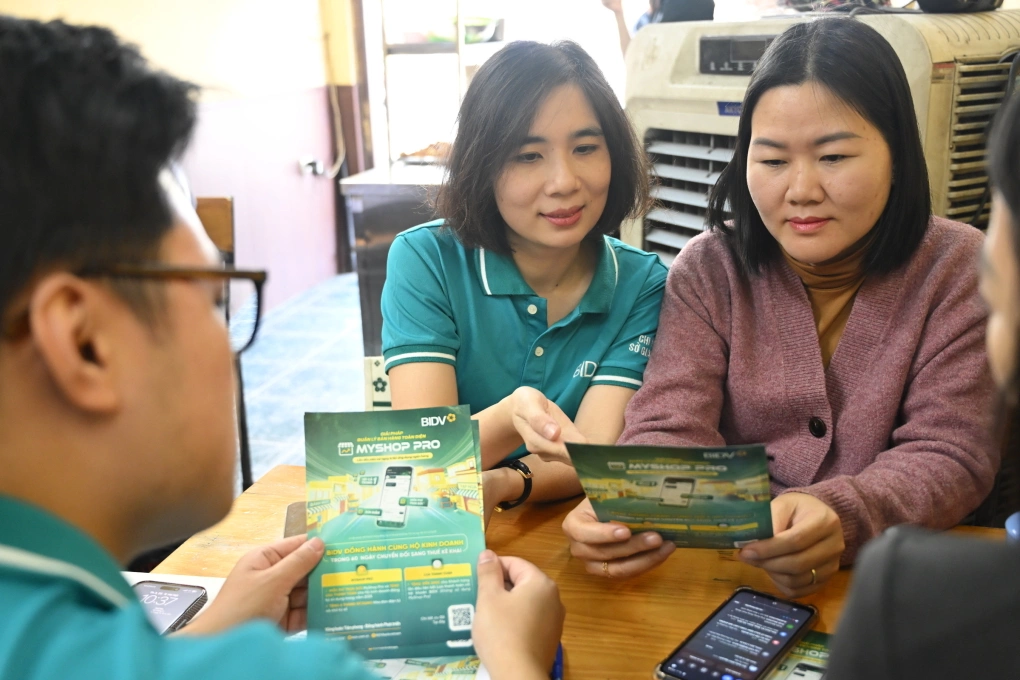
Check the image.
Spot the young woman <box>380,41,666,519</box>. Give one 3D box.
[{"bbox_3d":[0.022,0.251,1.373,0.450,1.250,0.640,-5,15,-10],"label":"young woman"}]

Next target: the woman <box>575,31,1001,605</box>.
[{"bbox_3d":[0.348,0.267,1.257,0.490,1.260,0.700,2,16,17],"label":"woman"}]

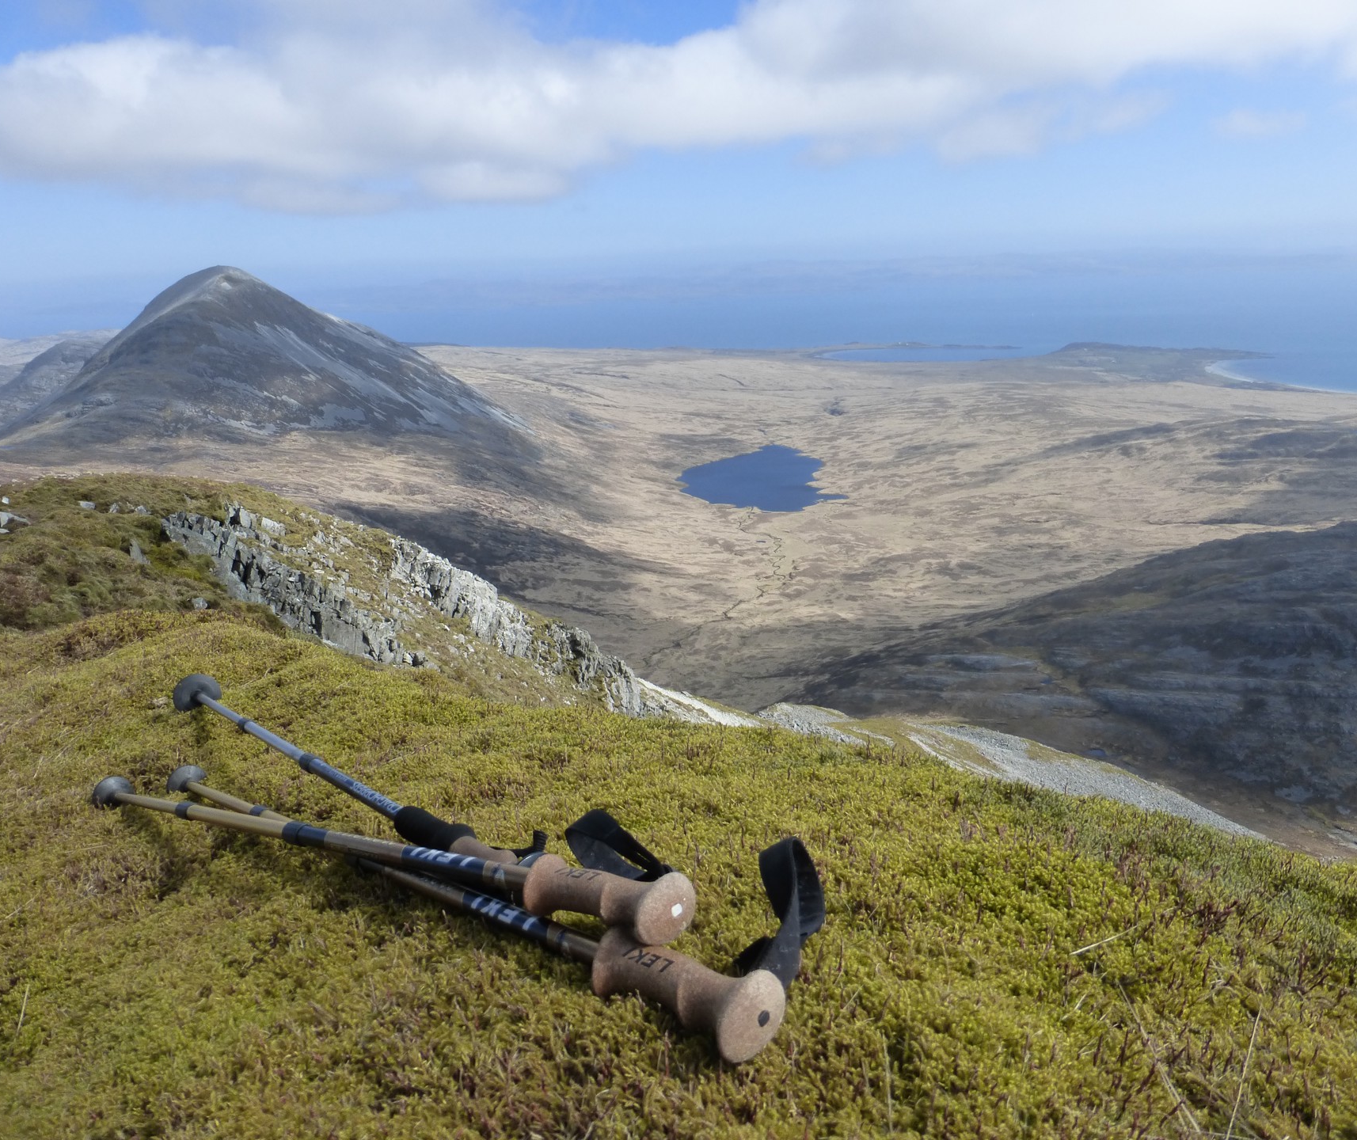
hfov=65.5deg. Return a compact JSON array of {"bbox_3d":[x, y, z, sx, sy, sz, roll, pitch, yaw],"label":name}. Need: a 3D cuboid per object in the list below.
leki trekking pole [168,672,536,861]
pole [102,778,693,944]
[{"bbox_3d":[-0.425,0.211,1.191,0.065,0.065,1.095,-46,28,-26],"label":"leki trekking pole"},{"bbox_3d":[-0.370,0.247,1.000,1.003,0.060,0.065,-5,40,42],"label":"pole"}]

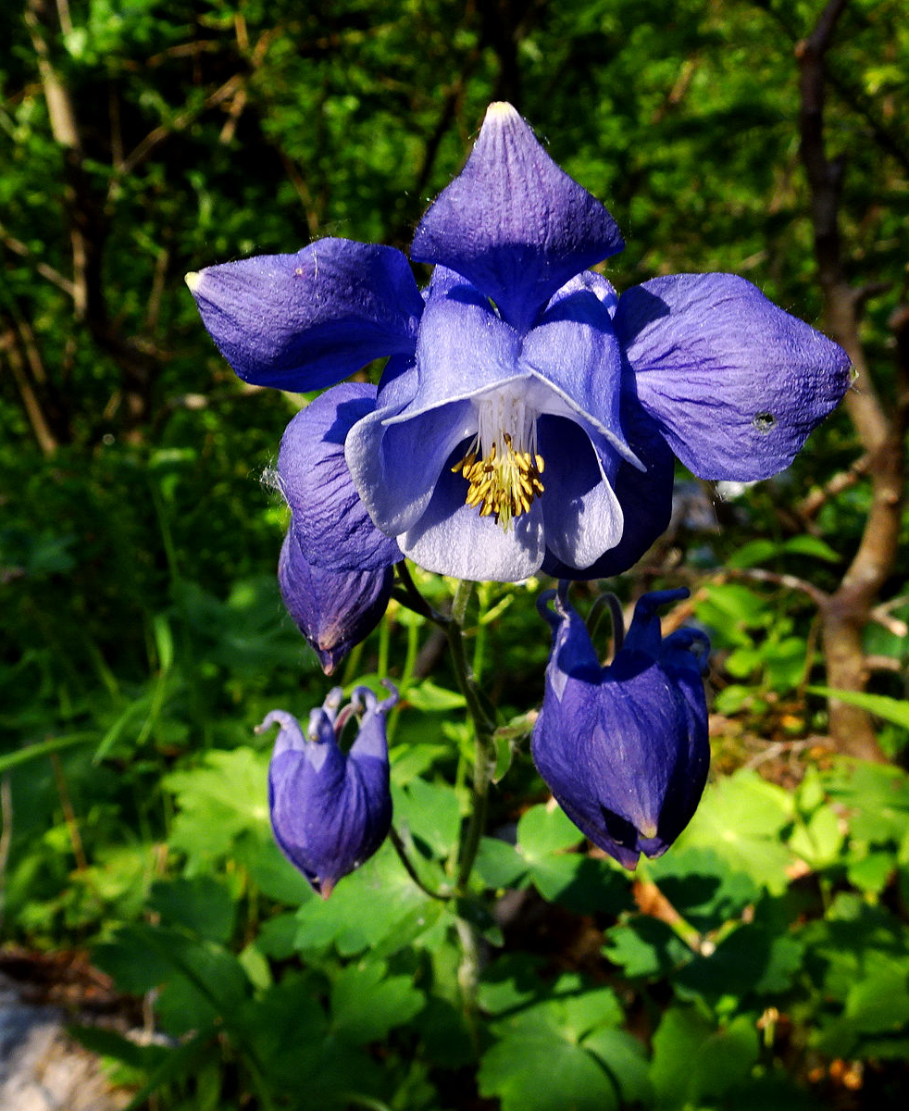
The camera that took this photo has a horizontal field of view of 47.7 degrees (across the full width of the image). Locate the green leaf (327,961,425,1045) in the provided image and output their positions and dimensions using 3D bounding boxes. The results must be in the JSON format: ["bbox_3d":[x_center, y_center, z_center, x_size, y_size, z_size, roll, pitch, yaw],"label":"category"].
[{"bbox_3d":[-0.020,0.116,0.265,0.026,0.016,0.022,0,13,0],"label":"green leaf"}]

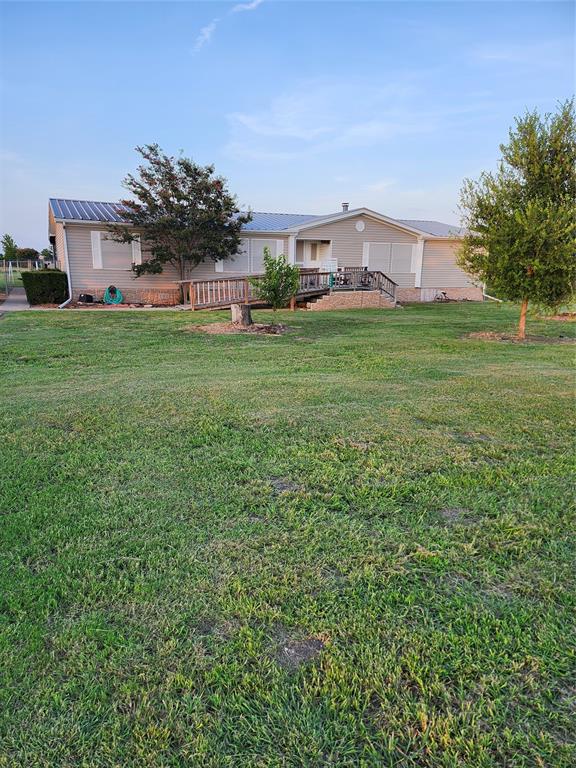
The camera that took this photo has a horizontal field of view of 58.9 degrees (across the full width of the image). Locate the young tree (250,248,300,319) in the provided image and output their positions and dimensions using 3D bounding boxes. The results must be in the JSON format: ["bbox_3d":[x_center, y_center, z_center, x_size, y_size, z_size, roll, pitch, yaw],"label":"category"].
[{"bbox_3d":[-0.307,-2.401,12.759,1.280,1.954,1.200,0,13,-2],"label":"young tree"}]

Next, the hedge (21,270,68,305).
[{"bbox_3d":[-9.411,-3.706,19.581,1.650,1.215,1.500,-5,14,-25],"label":"hedge"}]

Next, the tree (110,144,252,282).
[{"bbox_3d":[-4.161,-5.924,19.392,5.200,5.901,4.800,-2,13,-12],"label":"tree"}]

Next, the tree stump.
[{"bbox_3d":[-1.206,-1.829,13.349,0.540,0.552,0.480,0,13,-5],"label":"tree stump"}]

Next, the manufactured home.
[{"bbox_3d":[-0.768,-7.028,27.756,21.754,4.429,10.352,-5,14,-25],"label":"manufactured home"}]

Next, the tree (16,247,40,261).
[{"bbox_3d":[-55.938,-27.376,110.000,4.700,4.600,4.600,-6,14,-26],"label":"tree"}]

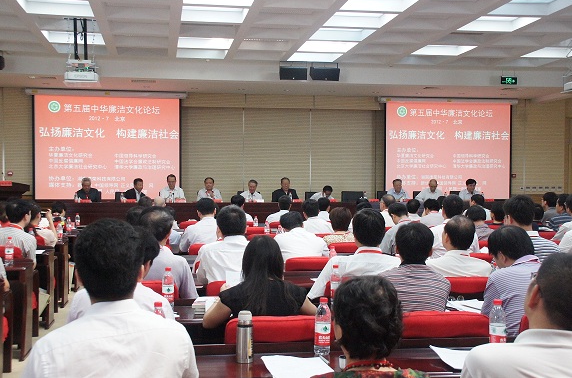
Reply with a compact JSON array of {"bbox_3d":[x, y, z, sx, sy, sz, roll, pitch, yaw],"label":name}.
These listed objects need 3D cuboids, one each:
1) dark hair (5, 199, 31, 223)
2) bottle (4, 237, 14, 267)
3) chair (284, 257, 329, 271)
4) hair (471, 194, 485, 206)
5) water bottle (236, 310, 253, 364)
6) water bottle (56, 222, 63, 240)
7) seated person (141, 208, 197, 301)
[{"bbox_3d":[-2.495,0.209,6.650,0.190,0.220,0.230,0,1,10],"label":"dark hair"},{"bbox_3d":[-2.226,0.509,5.750,0.066,0.233,0.066,0,0,-9],"label":"bottle"},{"bbox_3d":[0.205,0.927,5.500,0.530,0.850,0.580,0,1,-10],"label":"chair"},{"bbox_3d":[2.821,0.166,10.500,0.180,0.180,0.205,0,0,-27],"label":"hair"},{"bbox_3d":[-0.158,0.571,2.760,0.066,0.199,0.066,0,0,-9],"label":"water bottle"},{"bbox_3d":[-2.645,0.514,8.350,0.065,0.233,0.065,0,1,-10],"label":"water bottle"},{"bbox_3d":[-0.801,0.743,4.520,0.520,1.250,0.780,0,1,-5],"label":"seated person"}]

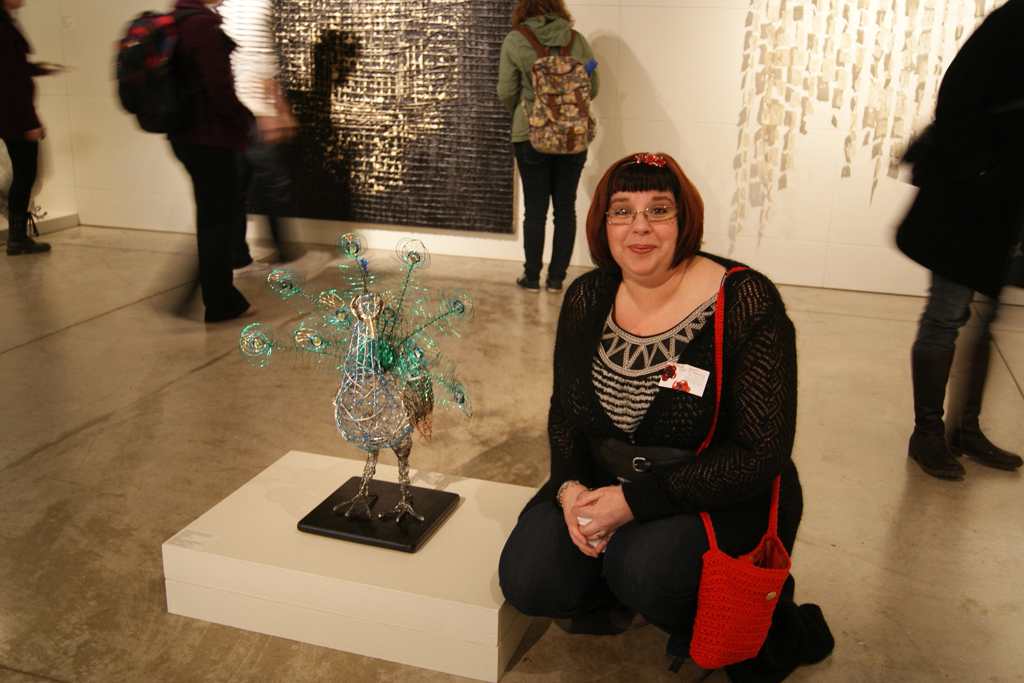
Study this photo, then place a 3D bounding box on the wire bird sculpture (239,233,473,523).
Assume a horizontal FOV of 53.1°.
[{"bbox_3d":[-0.361,0.080,2.481,0.610,0.685,0.300,7,18,16],"label":"wire bird sculpture"}]

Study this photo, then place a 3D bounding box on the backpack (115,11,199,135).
[{"bbox_3d":[-1.518,-1.151,4.372,0.240,0.490,0.320,-12,22,-38],"label":"backpack"}]

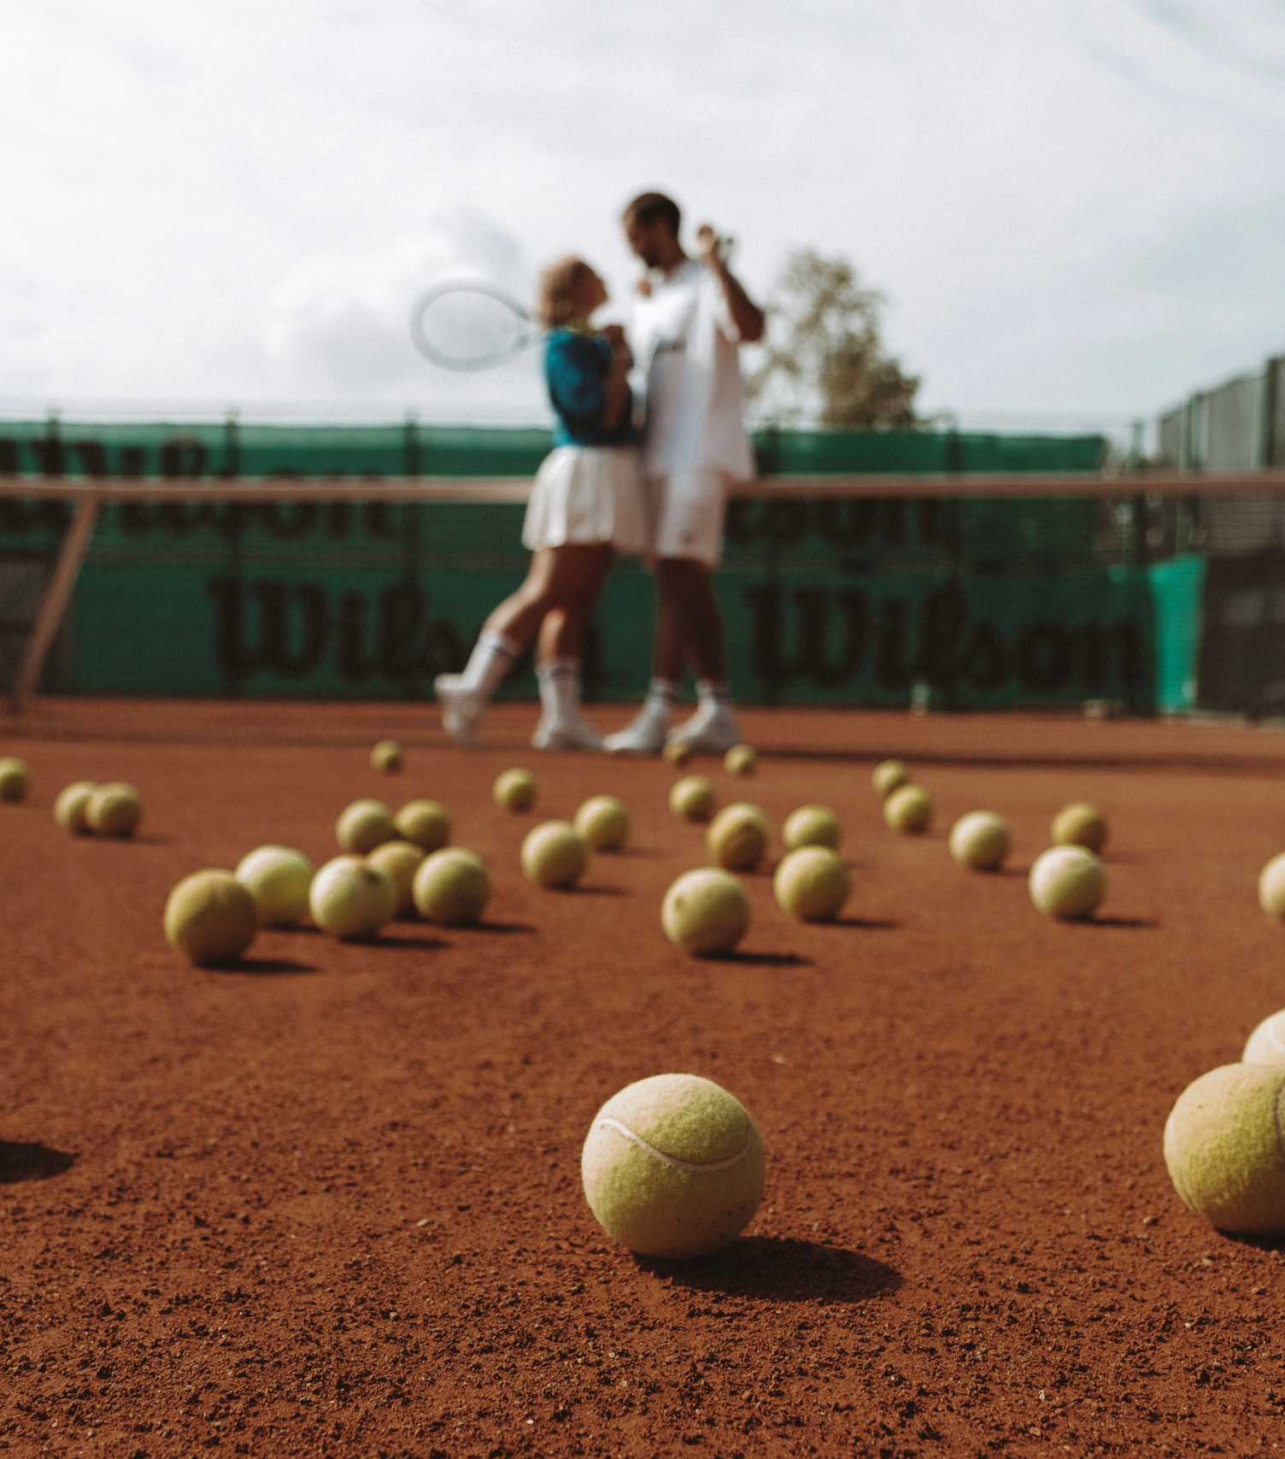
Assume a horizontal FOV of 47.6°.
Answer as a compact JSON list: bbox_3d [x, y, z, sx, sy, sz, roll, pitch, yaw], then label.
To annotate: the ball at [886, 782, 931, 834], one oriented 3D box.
[{"bbox_3d":[0.386,0.116,2.115,0.067,0.067,0.067,1,2,0],"label":"ball"}]

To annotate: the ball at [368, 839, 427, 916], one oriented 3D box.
[{"bbox_3d":[-0.216,0.134,1.298,0.067,0.067,0.067,1,2,0],"label":"ball"}]

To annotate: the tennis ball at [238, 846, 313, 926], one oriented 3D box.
[{"bbox_3d":[-0.295,0.127,1.170,0.067,0.067,0.067,1,2,0],"label":"tennis ball"}]

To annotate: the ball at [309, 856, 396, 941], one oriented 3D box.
[{"bbox_3d":[-0.227,0.132,1.146,0.067,0.067,0.067,1,2,0],"label":"ball"}]

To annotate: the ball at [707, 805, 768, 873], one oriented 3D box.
[{"bbox_3d":[0.108,0.118,1.630,0.067,0.067,0.067,1,2,0],"label":"ball"}]

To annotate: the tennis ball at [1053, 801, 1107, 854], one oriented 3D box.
[{"bbox_3d":[0.564,0.128,1.877,0.067,0.067,0.067,1,2,0],"label":"tennis ball"}]

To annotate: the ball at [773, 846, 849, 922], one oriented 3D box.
[{"bbox_3d":[0.151,0.137,1.293,0.067,0.067,0.067,1,2,0],"label":"ball"}]

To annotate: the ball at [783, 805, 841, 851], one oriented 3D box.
[{"bbox_3d":[0.191,0.119,1.632,0.067,0.067,0.067,1,2,0],"label":"ball"}]

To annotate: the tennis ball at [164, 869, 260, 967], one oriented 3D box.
[{"bbox_3d":[-0.297,0.131,1.013,0.067,0.067,0.067,1,2,0],"label":"tennis ball"}]

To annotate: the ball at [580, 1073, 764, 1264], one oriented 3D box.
[{"bbox_3d":[0.012,0.166,0.554,0.067,0.067,0.067,1,2,0],"label":"ball"}]

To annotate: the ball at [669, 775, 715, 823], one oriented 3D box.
[{"bbox_3d":[0.073,0.101,2.120,0.067,0.067,0.067,1,2,0],"label":"ball"}]

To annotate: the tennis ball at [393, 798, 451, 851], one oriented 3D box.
[{"bbox_3d":[-0.261,0.118,1.725,0.067,0.067,0.067,1,2,0],"label":"tennis ball"}]

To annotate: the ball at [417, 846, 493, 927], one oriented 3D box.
[{"bbox_3d":[-0.165,0.136,1.269,0.067,0.067,0.067,1,2,0],"label":"ball"}]

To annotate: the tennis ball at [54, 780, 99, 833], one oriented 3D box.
[{"bbox_3d":[-0.695,0.099,1.815,0.067,0.067,0.067,1,2,0],"label":"tennis ball"}]

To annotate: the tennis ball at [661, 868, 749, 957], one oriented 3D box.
[{"bbox_3d":[0.050,0.145,1.154,0.067,0.067,0.067,1,2,0],"label":"tennis ball"}]

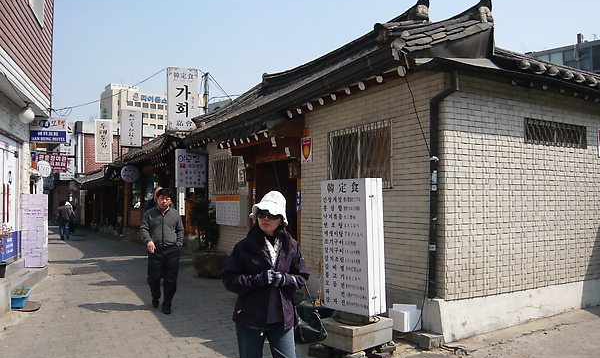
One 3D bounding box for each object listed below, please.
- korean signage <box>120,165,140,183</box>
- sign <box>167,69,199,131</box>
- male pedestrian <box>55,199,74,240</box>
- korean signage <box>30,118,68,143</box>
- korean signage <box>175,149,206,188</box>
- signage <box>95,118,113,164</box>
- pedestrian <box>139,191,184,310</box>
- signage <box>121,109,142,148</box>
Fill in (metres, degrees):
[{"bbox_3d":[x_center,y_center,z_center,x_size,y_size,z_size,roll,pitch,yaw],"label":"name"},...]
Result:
[{"bbox_3d":[-5.590,-0.157,16.000,0.561,0.548,0.150,1,-3,-27],"label":"korean signage"},{"bbox_3d":[-3.021,-2.053,12.500,0.770,1.640,0.200,1,-3,-21],"label":"sign"},{"bbox_3d":[-10.152,1.774,20.964,0.600,1.670,0.420,1,-3,-24],"label":"male pedestrian"},{"bbox_3d":[-5.475,-1.047,10.600,0.710,0.486,0.160,1,-3,-18],"label":"korean signage"},{"bbox_3d":[-2.815,-0.254,12.500,0.755,0.981,0.200,2,-3,-29],"label":"korean signage"},{"bbox_3d":[-7.524,-1.460,18.600,0.640,1.640,0.180,1,-3,-14],"label":"signage"},{"bbox_3d":[-1.945,1.000,6.780,0.591,1.735,0.400,1,-3,-16],"label":"pedestrian"},{"bbox_3d":[-5.757,-1.744,16.600,0.690,1.230,0.220,1,-3,-10],"label":"signage"}]

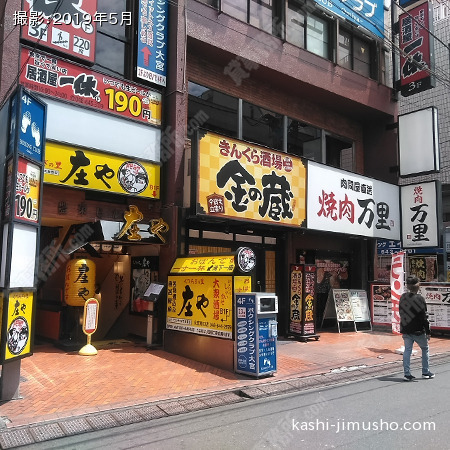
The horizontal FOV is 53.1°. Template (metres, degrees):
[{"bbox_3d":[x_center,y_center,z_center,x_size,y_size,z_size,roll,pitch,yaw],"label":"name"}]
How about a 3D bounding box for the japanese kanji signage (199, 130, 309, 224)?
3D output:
[{"bbox_3d":[0.812,-1.058,11.530,3.840,1.950,0.200,6,-9,-41],"label":"japanese kanji signage"}]

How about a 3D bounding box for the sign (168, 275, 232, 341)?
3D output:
[{"bbox_3d":[-0.504,1.528,8.602,0.090,1.120,2.070,6,-10,-40],"label":"sign"}]

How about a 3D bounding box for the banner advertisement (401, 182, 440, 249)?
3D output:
[{"bbox_3d":[6.243,-0.273,14.310,0.270,2.000,1.160,6,-10,-40],"label":"banner advertisement"}]

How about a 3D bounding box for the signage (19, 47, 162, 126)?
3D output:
[{"bbox_3d":[-2.395,-2.495,8.441,2.816,0.749,0.150,7,-9,-42],"label":"signage"}]

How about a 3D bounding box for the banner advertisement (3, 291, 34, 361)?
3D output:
[{"bbox_3d":[-2.617,1.256,5.729,0.100,0.860,0.540,-1,-7,9],"label":"banner advertisement"}]

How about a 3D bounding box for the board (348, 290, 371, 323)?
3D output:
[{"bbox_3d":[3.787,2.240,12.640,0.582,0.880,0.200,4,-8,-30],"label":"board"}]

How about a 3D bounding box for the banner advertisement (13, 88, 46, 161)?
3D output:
[{"bbox_3d":[-2.770,-1.373,6.397,0.100,0.880,0.640,-1,-7,8],"label":"banner advertisement"}]

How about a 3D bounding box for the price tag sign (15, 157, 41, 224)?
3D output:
[{"bbox_3d":[-2.776,-0.451,6.274,0.100,0.860,0.580,-1,-7,8],"label":"price tag sign"}]

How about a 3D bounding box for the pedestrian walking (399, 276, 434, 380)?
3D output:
[{"bbox_3d":[3.122,1.672,7.438,0.380,1.670,0.470,5,-8,-35],"label":"pedestrian walking"}]

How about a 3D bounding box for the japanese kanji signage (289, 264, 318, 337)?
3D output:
[{"bbox_3d":[2.030,1.984,11.725,0.500,1.860,0.480,6,-10,-40],"label":"japanese kanji signage"}]

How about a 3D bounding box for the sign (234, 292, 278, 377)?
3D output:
[{"bbox_3d":[0.548,1.850,7.742,0.485,1.360,0.580,7,-9,-42],"label":"sign"}]

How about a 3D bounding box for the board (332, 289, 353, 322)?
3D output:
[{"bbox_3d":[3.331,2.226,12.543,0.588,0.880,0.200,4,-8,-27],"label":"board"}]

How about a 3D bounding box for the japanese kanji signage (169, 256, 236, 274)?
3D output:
[{"bbox_3d":[-0.387,0.764,8.647,0.090,0.320,1.950,30,-24,-34],"label":"japanese kanji signage"}]

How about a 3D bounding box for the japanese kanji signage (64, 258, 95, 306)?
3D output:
[{"bbox_3d":[-2.821,1.123,8.800,0.570,0.940,0.570,5,-8,-34],"label":"japanese kanji signage"}]

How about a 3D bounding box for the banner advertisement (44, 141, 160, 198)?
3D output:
[{"bbox_3d":[-2.389,-0.982,8.292,2.775,0.719,0.150,7,-9,-42],"label":"banner advertisement"}]

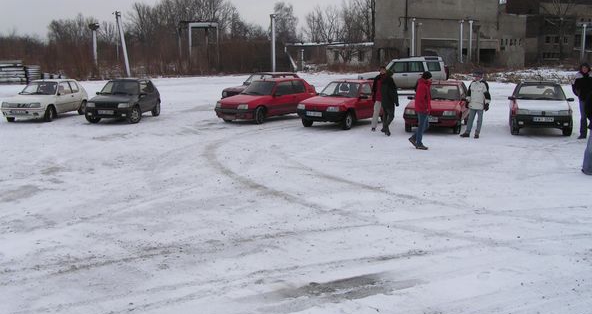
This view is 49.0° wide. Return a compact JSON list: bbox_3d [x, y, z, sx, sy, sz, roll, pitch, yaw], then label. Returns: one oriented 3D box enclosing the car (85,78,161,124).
[{"bbox_3d":[-5.931,-1.973,22.614,1.580,1.370,3.705,0,10,5],"label":"car"}]

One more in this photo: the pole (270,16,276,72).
[{"bbox_3d":[-1.976,-10.078,57.554,0.420,5.328,0.420,0,10,0],"label":"pole"}]

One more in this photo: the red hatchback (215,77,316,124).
[{"bbox_3d":[-0.952,-1.941,22.154,1.630,1.380,4.020,7,12,38],"label":"red hatchback"}]

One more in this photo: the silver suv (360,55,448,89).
[{"bbox_3d":[5.387,-4.098,32.869,4.620,1.940,1.860,0,10,2],"label":"silver suv"}]

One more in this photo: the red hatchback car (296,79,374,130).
[{"bbox_3d":[1.635,-1.730,20.817,1.580,1.370,3.705,6,12,35],"label":"red hatchback car"}]

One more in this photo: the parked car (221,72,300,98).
[{"bbox_3d":[-1.262,-2.865,27.605,1.630,1.380,3.850,7,12,38],"label":"parked car"}]

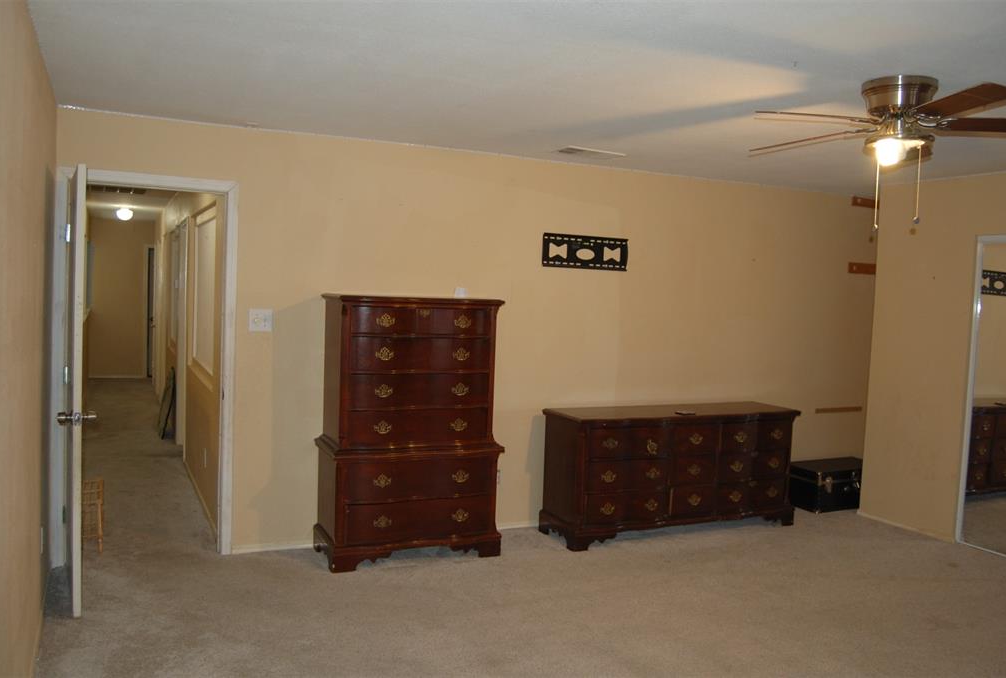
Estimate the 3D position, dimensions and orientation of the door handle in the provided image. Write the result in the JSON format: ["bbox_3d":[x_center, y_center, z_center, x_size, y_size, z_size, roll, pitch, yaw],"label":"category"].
[{"bbox_3d":[-1.930,0.359,3.600,0.160,0.058,0.060,0,3,-31],"label":"door handle"}]

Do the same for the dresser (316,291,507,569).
[{"bbox_3d":[-0.539,0.516,4.671,0.993,1.500,0.469,1,3,-24],"label":"dresser"}]

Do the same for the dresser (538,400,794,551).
[{"bbox_3d":[1.155,0.891,5.400,1.791,0.800,0.464,1,3,-25],"label":"dresser"}]

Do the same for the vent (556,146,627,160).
[{"bbox_3d":[0.555,-1.139,4.928,0.420,0.020,0.200,1,3,-25],"label":"vent"}]

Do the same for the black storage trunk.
[{"bbox_3d":[2.627,1.143,6.252,0.750,0.325,0.370,1,3,-25],"label":"black storage trunk"}]

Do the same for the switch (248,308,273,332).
[{"bbox_3d":[-1.382,-0.105,4.543,0.122,0.122,0.022,1,3,-25],"label":"switch"}]

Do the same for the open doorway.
[{"bbox_3d":[-1.952,0.166,4.371,0.890,2.110,0.140,1,3,-25],"label":"open doorway"}]

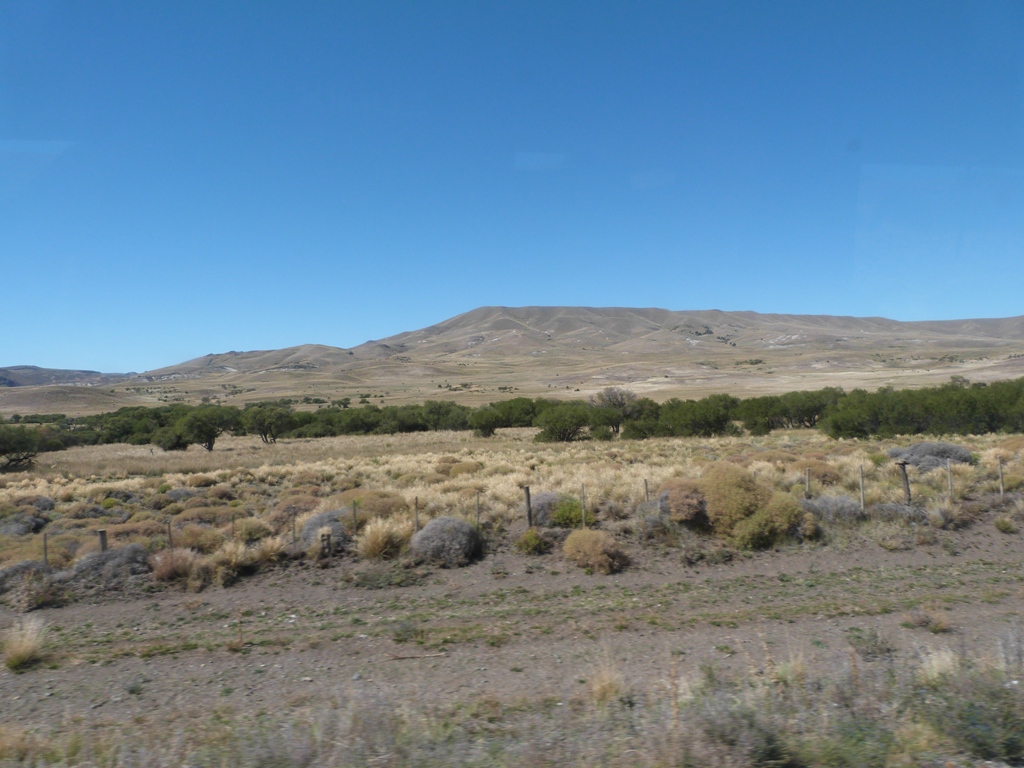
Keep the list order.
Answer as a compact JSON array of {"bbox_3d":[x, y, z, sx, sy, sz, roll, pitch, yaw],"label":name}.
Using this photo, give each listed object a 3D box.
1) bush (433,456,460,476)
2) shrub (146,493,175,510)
[{"bbox_3d":[-3.108,3.863,34.818,1.200,0.900,1.140,-3,-1,0],"label":"bush"},{"bbox_3d":[-14.074,4.686,29.641,1.100,0.670,1.010,-3,-1,0],"label":"shrub"}]

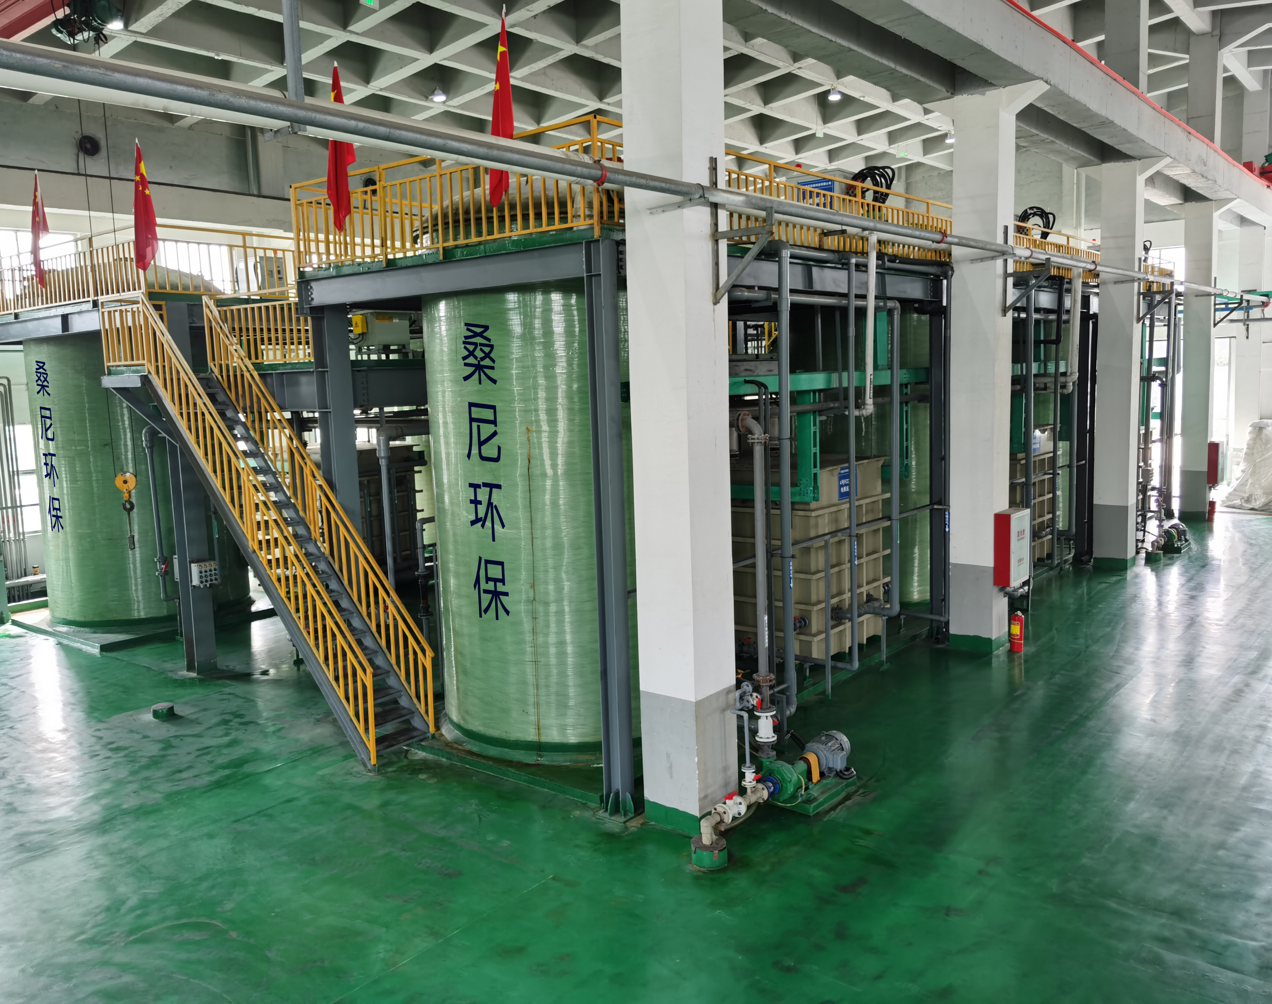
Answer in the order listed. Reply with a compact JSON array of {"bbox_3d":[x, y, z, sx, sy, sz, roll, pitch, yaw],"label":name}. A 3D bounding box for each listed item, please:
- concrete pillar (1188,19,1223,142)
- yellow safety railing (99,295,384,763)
[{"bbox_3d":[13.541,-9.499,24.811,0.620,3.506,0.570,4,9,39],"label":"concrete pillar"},{"bbox_3d":[-4.830,0.058,12.262,5.279,5.142,0.100,4,9,39],"label":"yellow safety railing"}]

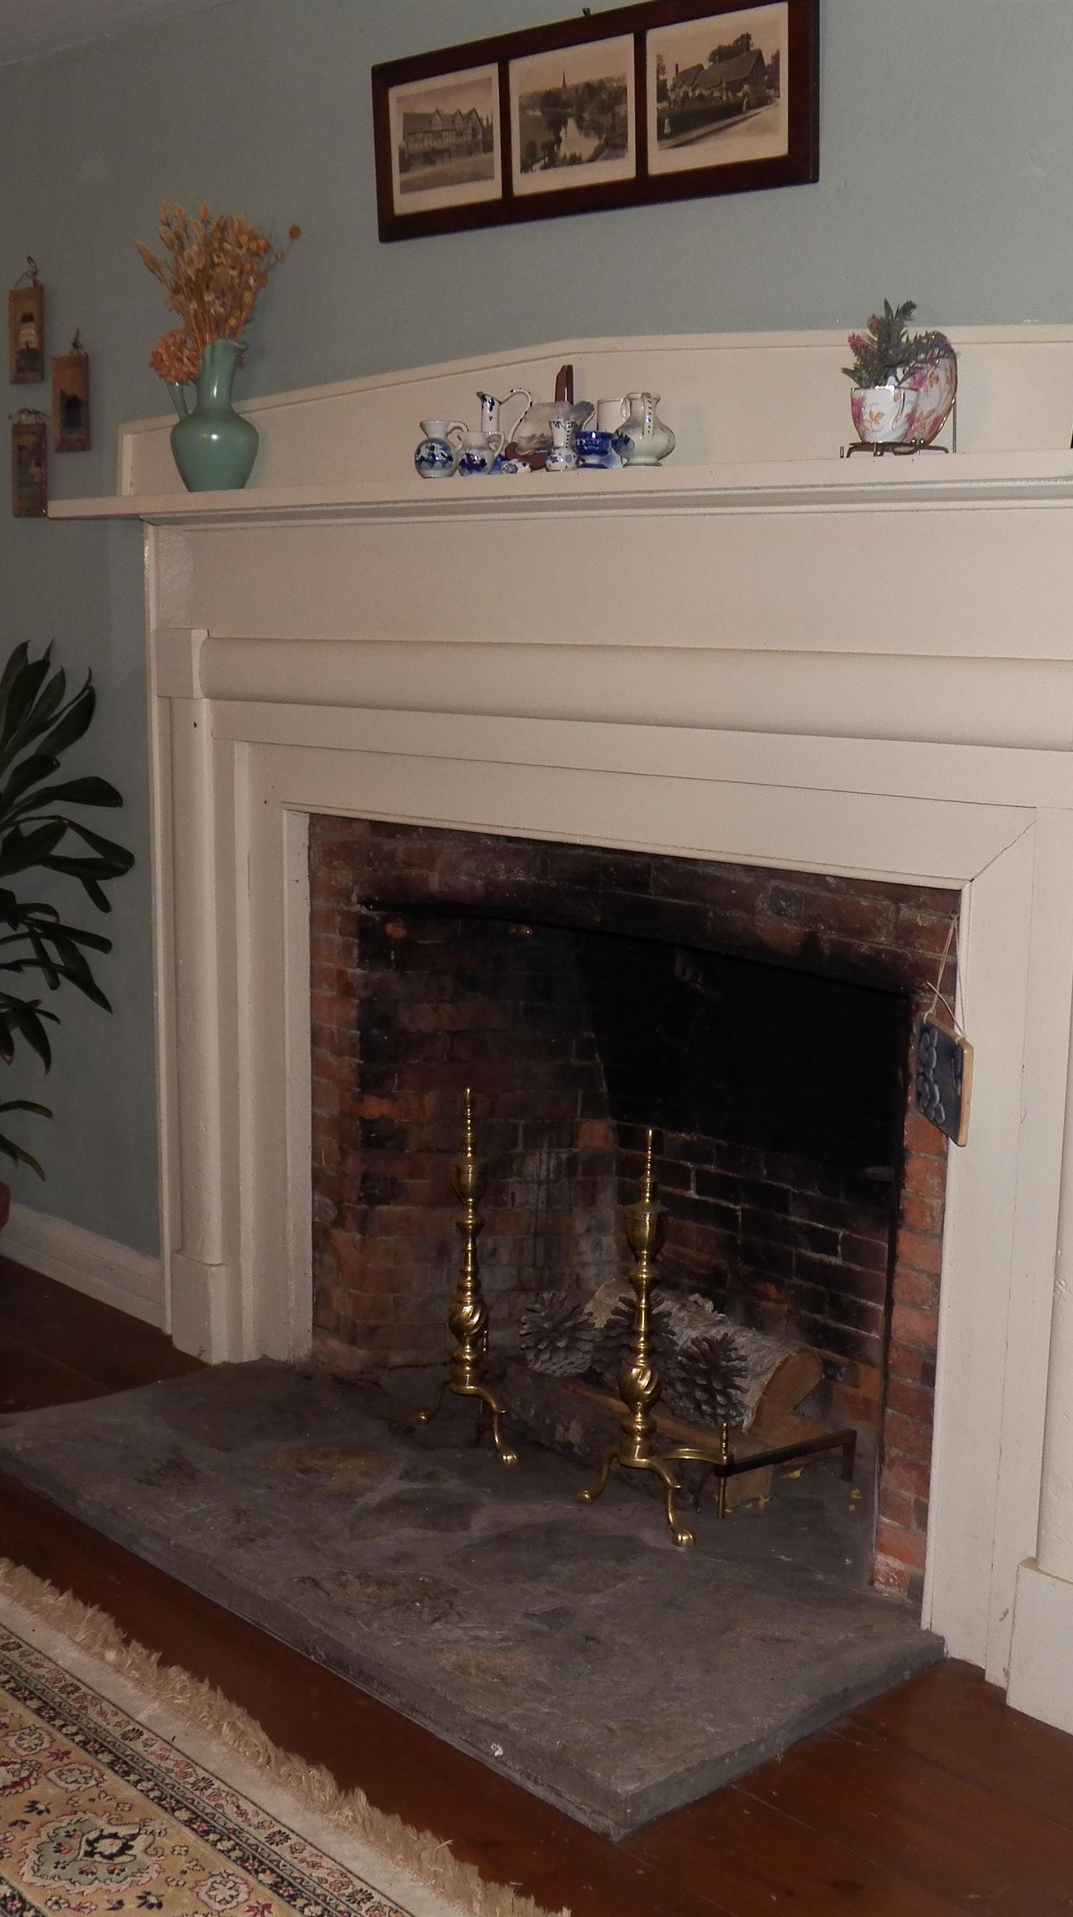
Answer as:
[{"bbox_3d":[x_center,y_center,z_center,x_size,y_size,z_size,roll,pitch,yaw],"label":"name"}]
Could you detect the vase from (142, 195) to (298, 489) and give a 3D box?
[{"bbox_3d":[-0.526,-1.007,3.407,0.260,0.475,0.190,0,9,-9],"label":"vase"}]

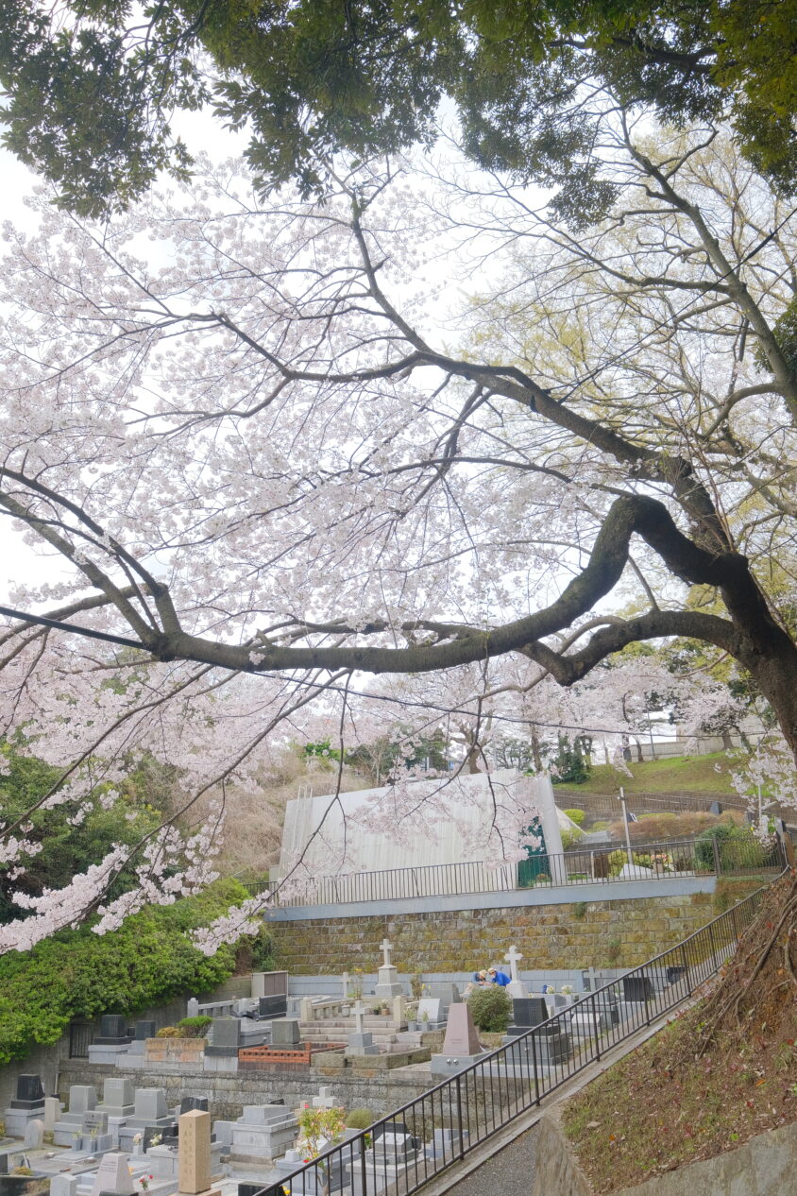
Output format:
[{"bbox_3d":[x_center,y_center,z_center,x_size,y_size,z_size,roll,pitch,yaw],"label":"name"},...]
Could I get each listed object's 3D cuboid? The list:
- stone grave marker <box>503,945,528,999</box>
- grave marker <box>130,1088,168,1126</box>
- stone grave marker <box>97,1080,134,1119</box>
[{"bbox_3d":[3.304,10.634,27.067,0.597,1.660,0.494,-14,-21,29],"label":"stone grave marker"},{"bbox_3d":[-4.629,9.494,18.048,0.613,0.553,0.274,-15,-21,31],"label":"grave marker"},{"bbox_3d":[-5.906,10.509,20.301,0.786,0.670,0.453,-14,-21,29],"label":"stone grave marker"}]

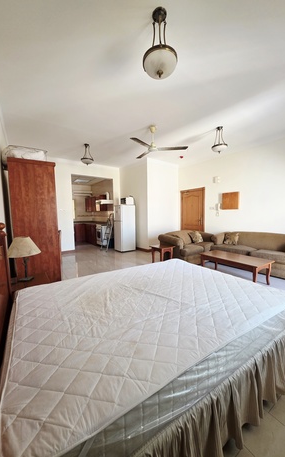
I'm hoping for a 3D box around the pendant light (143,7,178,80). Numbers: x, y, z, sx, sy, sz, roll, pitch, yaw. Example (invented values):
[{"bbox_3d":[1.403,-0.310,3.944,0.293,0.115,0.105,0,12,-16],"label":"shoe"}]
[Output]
[{"bbox_3d":[0.161,-1.679,1.578,0.320,0.530,0.320,-1,5,0],"label":"pendant light"}]

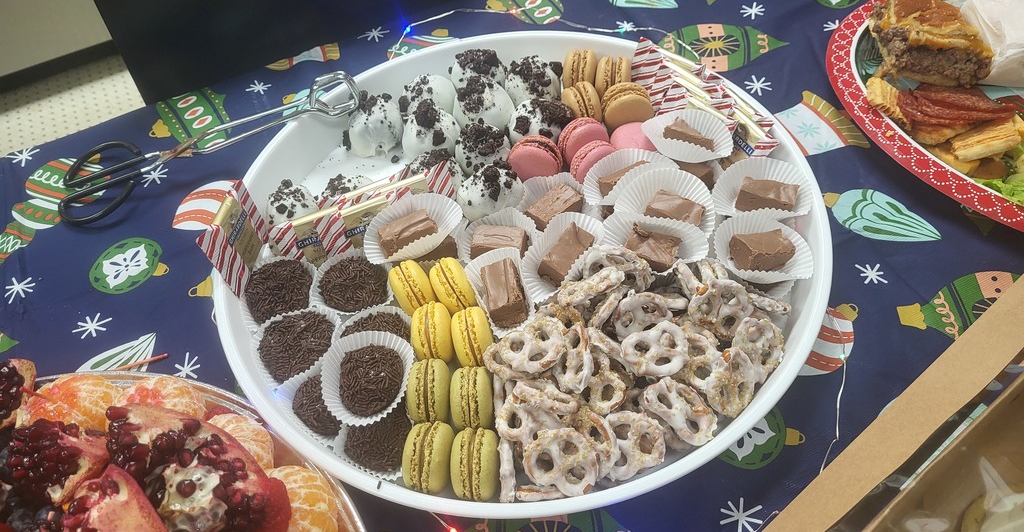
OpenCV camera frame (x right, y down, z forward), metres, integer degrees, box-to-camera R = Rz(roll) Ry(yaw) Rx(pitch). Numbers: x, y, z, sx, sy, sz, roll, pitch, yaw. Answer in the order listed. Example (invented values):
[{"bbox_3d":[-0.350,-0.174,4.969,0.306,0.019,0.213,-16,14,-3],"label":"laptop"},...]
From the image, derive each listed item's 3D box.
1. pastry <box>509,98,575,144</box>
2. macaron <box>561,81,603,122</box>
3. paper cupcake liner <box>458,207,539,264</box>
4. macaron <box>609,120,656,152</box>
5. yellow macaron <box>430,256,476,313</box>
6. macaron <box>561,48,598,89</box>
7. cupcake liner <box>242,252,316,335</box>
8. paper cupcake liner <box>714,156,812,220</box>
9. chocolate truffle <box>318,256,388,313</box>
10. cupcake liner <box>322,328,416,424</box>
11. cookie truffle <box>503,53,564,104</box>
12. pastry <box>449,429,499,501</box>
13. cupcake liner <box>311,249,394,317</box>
[{"bbox_3d":[0.024,-0.118,0.638,0.050,0.045,0.050,-7,53,0],"label":"pastry"},{"bbox_3d":[0.054,-0.122,0.584,0.025,0.040,0.040,-14,52,-5],"label":"macaron"},{"bbox_3d":[-0.008,-0.018,0.519,0.058,0.025,0.056,-8,52,-1],"label":"paper cupcake liner"},{"bbox_3d":[0.098,-0.096,0.607,0.043,0.026,0.043,-11,72,4],"label":"macaron"},{"bbox_3d":[-0.040,0.013,0.517,0.026,0.041,0.041,-31,90,-4],"label":"yellow macaron"},{"bbox_3d":[0.056,-0.161,0.639,0.027,0.041,0.041,-4,90,6],"label":"macaron"},{"bbox_3d":[-0.162,0.020,0.533,0.054,0.027,0.054,-8,52,0],"label":"cupcake liner"},{"bbox_3d":[0.168,-0.052,0.518,0.070,0.026,0.057,14,55,16],"label":"paper cupcake liner"},{"bbox_3d":[-0.103,0.013,0.499,0.046,0.032,0.046,-3,52,4],"label":"chocolate truffle"},{"bbox_3d":[-0.091,0.072,0.486,0.059,0.030,0.059,-3,71,-6],"label":"cupcake liner"},{"bbox_3d":[0.019,-0.161,0.671,0.048,0.047,0.048,-7,53,0],"label":"cookie truffle"},{"bbox_3d":[-0.022,0.120,0.466,0.026,0.043,0.043,-5,53,2],"label":"pastry"},{"bbox_3d":[-0.107,0.017,0.526,0.057,0.026,0.057,-7,53,0],"label":"cupcake liner"}]

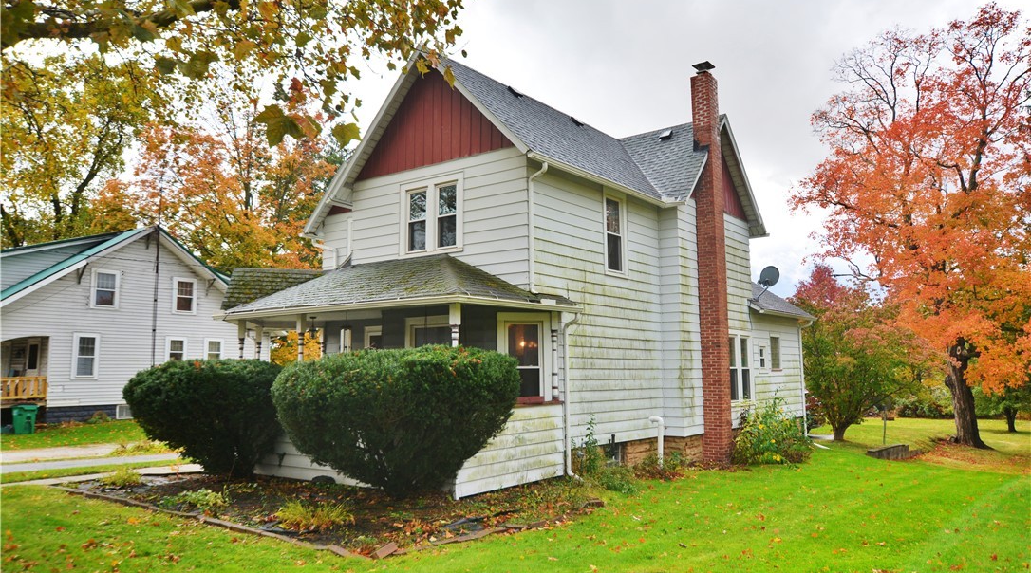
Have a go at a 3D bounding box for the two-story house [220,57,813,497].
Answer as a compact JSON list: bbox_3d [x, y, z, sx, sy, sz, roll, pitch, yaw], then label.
[{"bbox_3d":[0.978,-0.369,19.265,8.200,8.750,15.700,-5,-8,36],"label":"two-story house"}]

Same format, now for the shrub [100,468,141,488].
[{"bbox_3d":[-6.700,3.233,13.100,0.680,0.360,0.620,-5,-8,36],"label":"shrub"}]

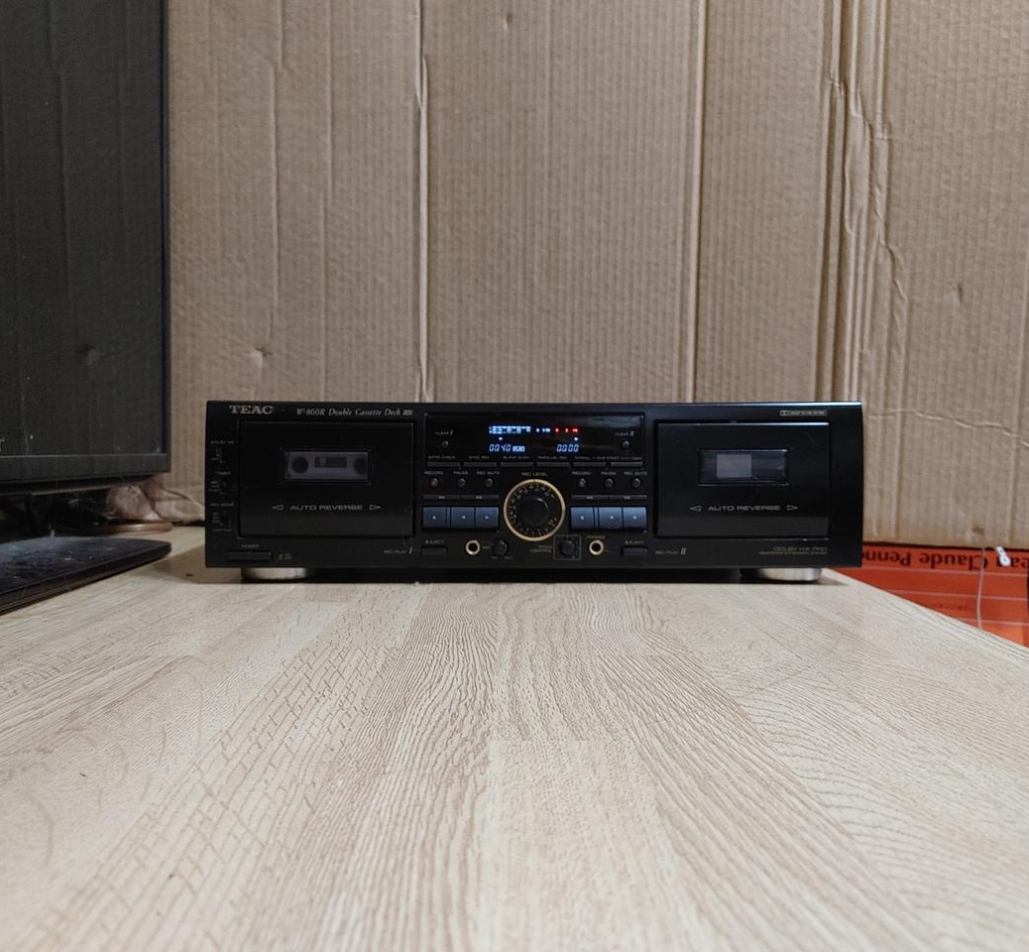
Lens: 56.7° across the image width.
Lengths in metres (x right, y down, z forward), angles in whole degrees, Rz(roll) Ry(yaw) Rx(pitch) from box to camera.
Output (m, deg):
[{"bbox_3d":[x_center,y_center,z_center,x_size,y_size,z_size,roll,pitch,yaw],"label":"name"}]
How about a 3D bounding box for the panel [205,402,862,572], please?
[{"bbox_3d":[0.013,0.006,0.637,0.435,0.110,0.034,0,1,0],"label":"panel"}]

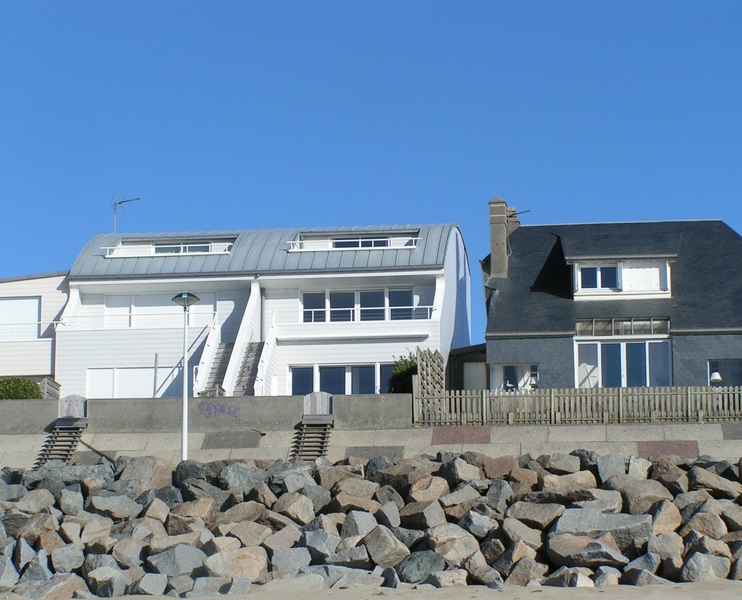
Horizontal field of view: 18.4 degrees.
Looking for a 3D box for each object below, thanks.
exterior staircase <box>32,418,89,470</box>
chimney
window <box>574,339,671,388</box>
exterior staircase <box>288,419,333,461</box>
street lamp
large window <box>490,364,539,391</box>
[{"bbox_3d":[-10.014,4.669,74.327,1.000,1.950,3.000,-1,-7,5],"label":"exterior staircase"},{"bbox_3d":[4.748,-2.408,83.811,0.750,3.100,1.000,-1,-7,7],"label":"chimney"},{"bbox_3d":[8.934,2.399,80.960,3.347,2.050,0.150,-1,-7,7],"label":"window"},{"bbox_3d":[-2.002,4.577,73.777,1.000,1.800,2.700,-1,-7,5],"label":"exterior staircase"},{"bbox_3d":[-5.665,2.647,70.179,0.850,5.800,0.850,-1,-7,5],"label":"street lamp"},{"bbox_3d":[5.105,2.857,81.416,1.799,1.200,0.150,-1,-7,7],"label":"large window"}]

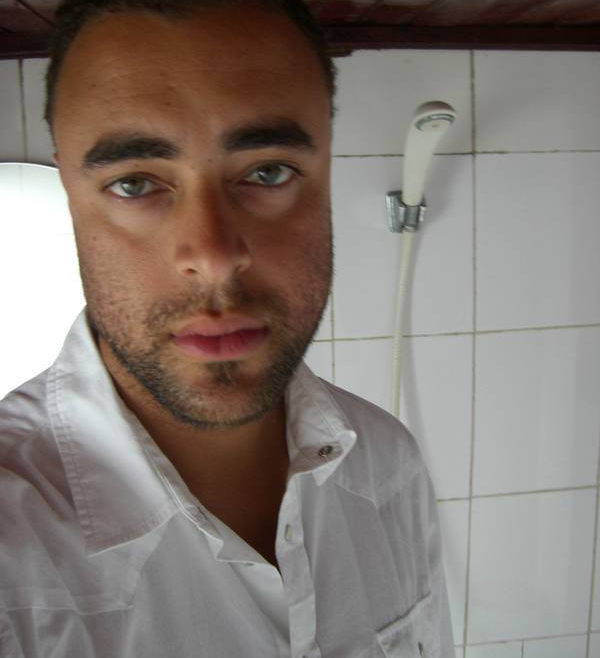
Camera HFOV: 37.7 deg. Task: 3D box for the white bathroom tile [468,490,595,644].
[{"bbox_3d":[0.352,0.359,1.335,0.200,0.250,0.010,-3,12,-4],"label":"white bathroom tile"}]

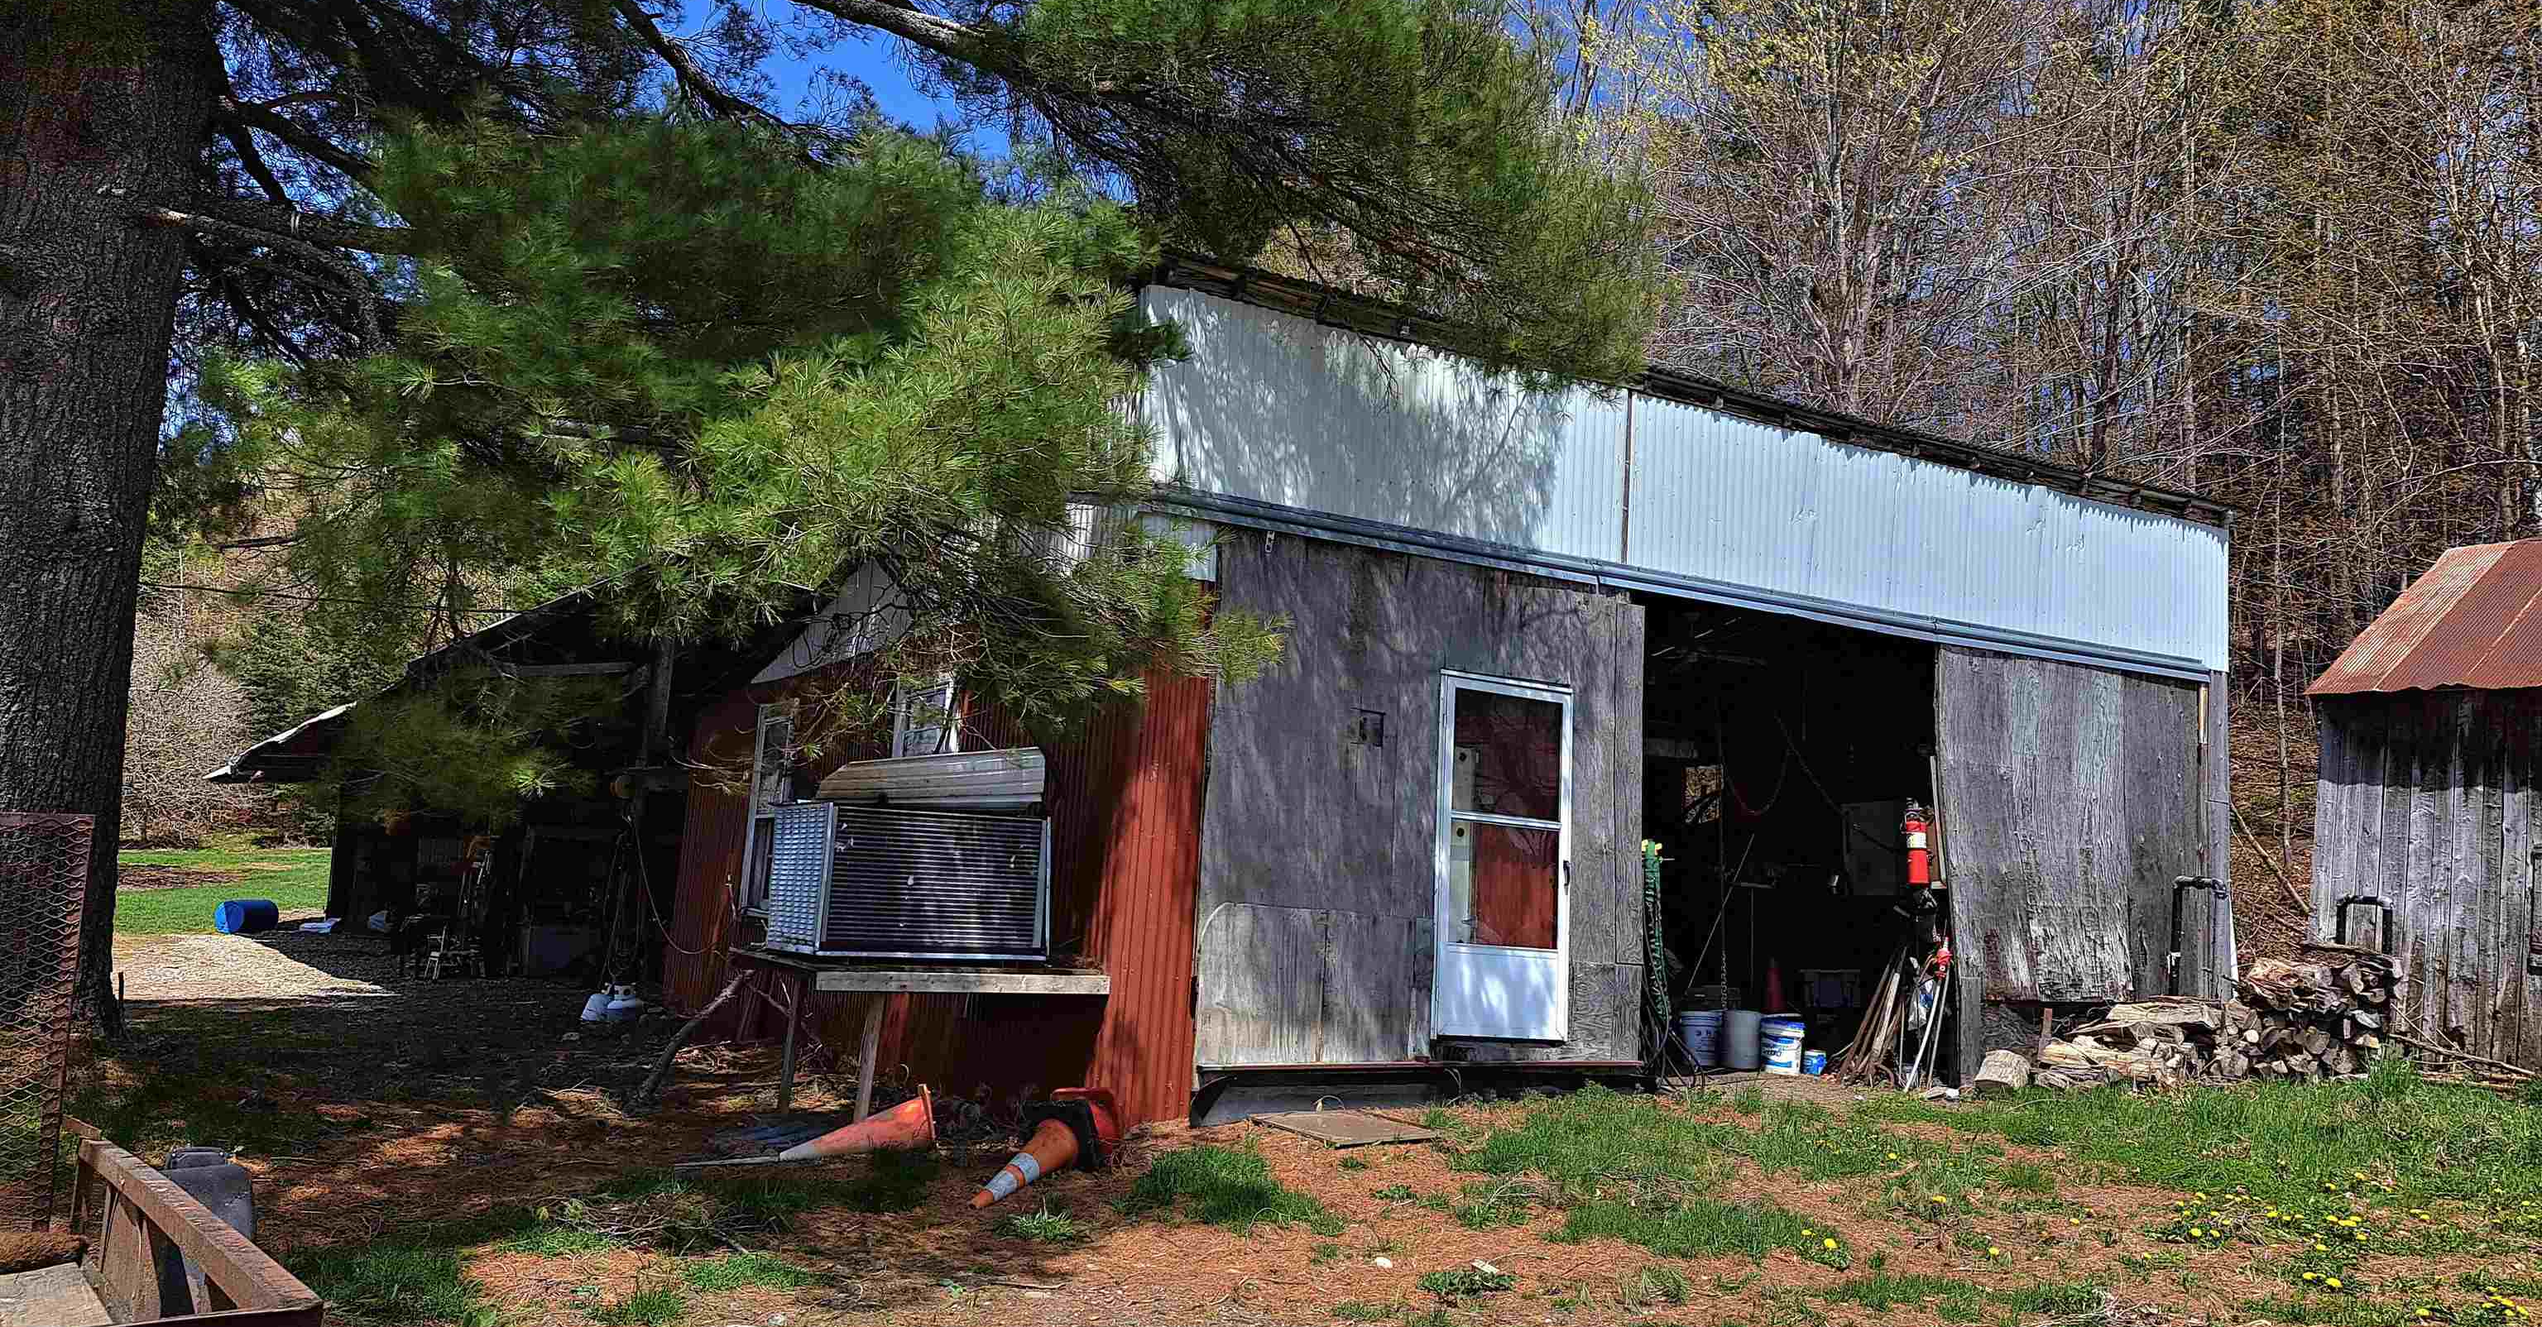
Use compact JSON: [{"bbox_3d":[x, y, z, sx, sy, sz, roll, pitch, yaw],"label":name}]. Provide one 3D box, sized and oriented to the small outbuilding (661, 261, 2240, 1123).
[{"bbox_3d":[1.200,1.050,14.950,9.500,4.500,8.500,8,-10,-30],"label":"small outbuilding"}]

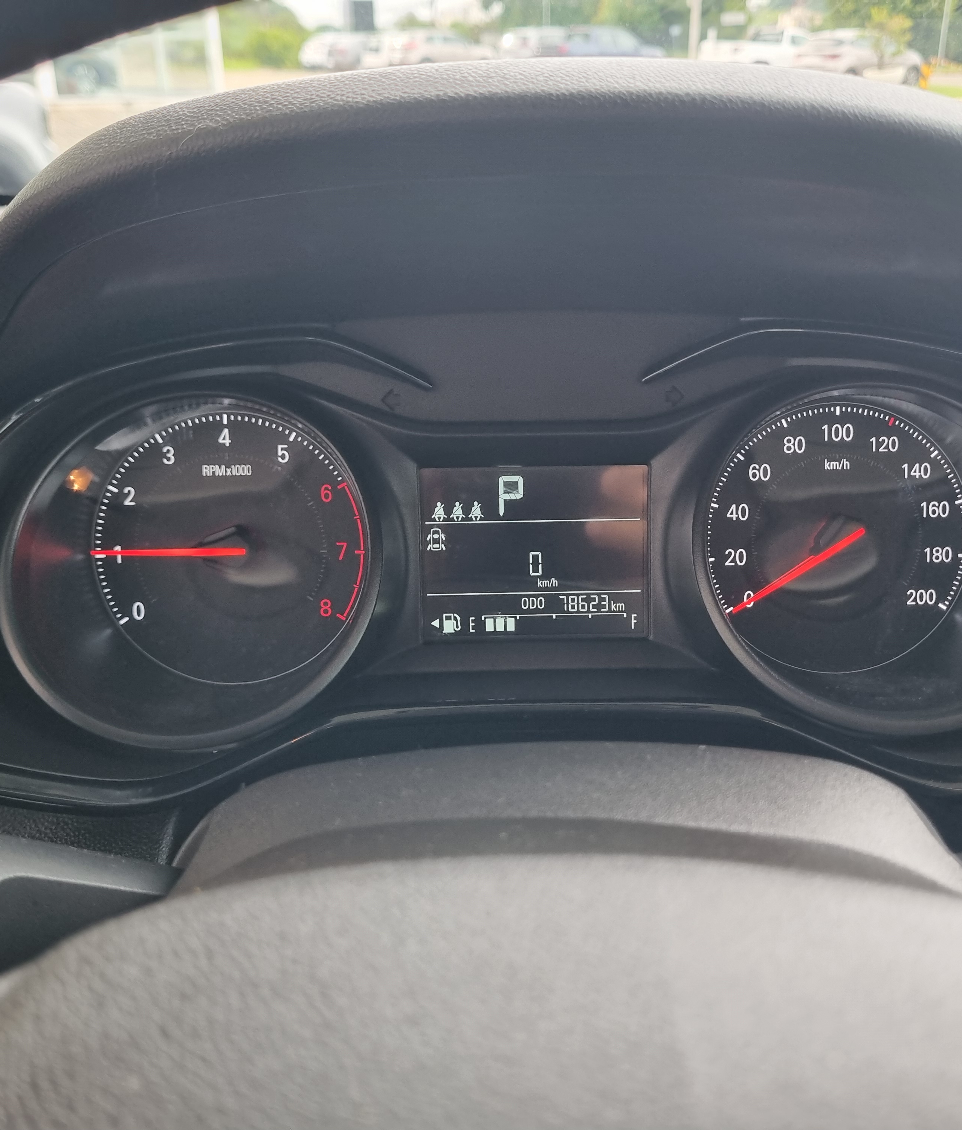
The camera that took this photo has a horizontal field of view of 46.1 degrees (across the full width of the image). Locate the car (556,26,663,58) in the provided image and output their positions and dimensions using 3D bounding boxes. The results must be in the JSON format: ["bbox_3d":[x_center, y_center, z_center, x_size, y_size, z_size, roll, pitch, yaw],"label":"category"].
[{"bbox_3d":[4.190,-17.861,39.434,4.350,1.650,1.750,-15,29,-31],"label":"car"}]

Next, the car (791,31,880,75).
[{"bbox_3d":[10.527,-13.968,31.299,4.350,1.470,1.750,-17,30,-33],"label":"car"}]

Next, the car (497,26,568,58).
[{"bbox_3d":[2.856,-18.759,41.446,4.100,1.580,1.750,-15,29,-31],"label":"car"}]

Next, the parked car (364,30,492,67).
[{"bbox_3d":[-1.720,-20.023,44.181,4.000,1.530,1.720,-17,30,-32],"label":"parked car"}]

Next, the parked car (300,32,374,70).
[{"bbox_3d":[-5.873,-22.986,50.535,4.100,1.540,1.750,-20,32,-37],"label":"parked car"}]

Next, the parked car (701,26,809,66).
[{"bbox_3d":[8.835,-15.365,34.184,4.500,1.570,1.700,-15,29,-31],"label":"parked car"}]

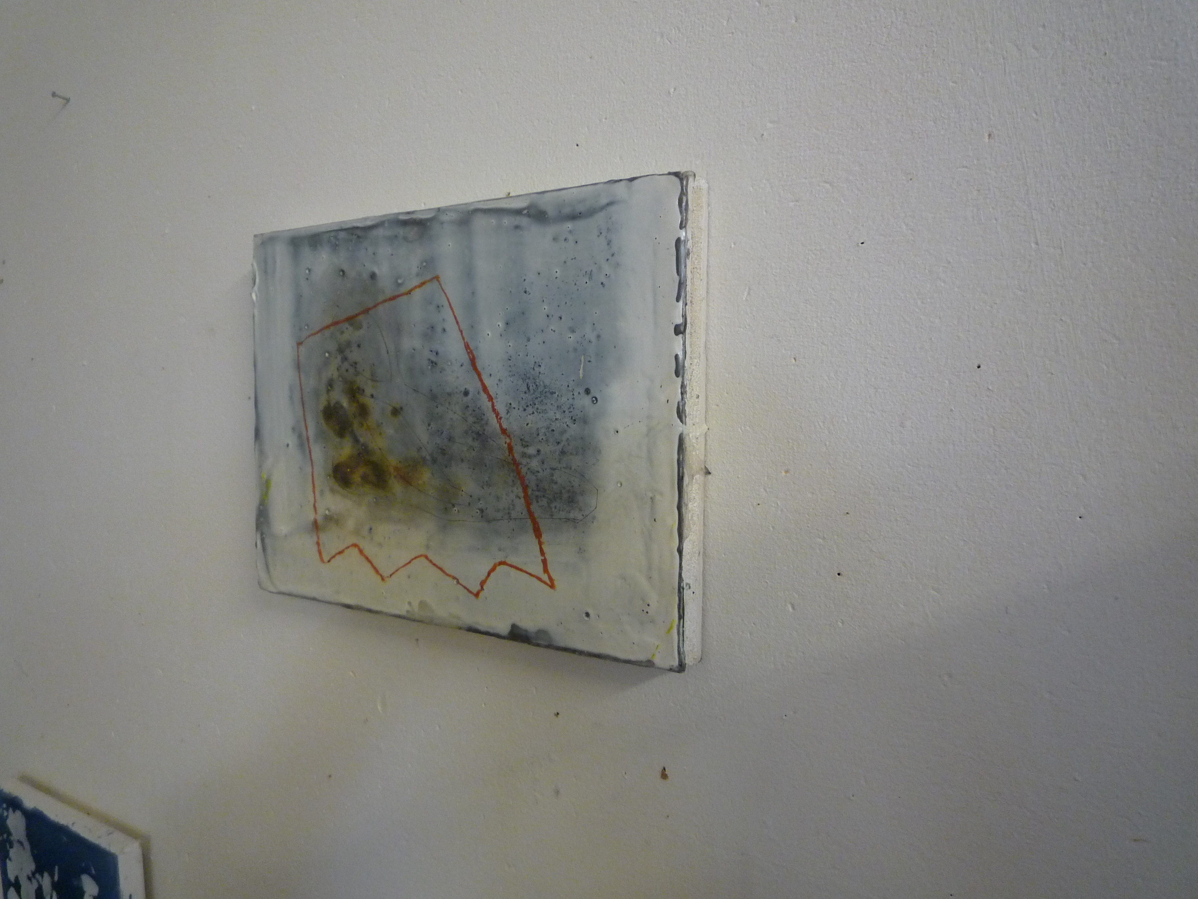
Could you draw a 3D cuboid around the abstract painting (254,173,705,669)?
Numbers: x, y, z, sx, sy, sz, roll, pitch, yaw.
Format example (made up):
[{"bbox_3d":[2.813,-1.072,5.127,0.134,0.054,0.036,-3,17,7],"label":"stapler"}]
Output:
[{"bbox_3d":[-0.112,-0.022,0.637,0.402,0.302,0.025,2,4,32],"label":"abstract painting"}]

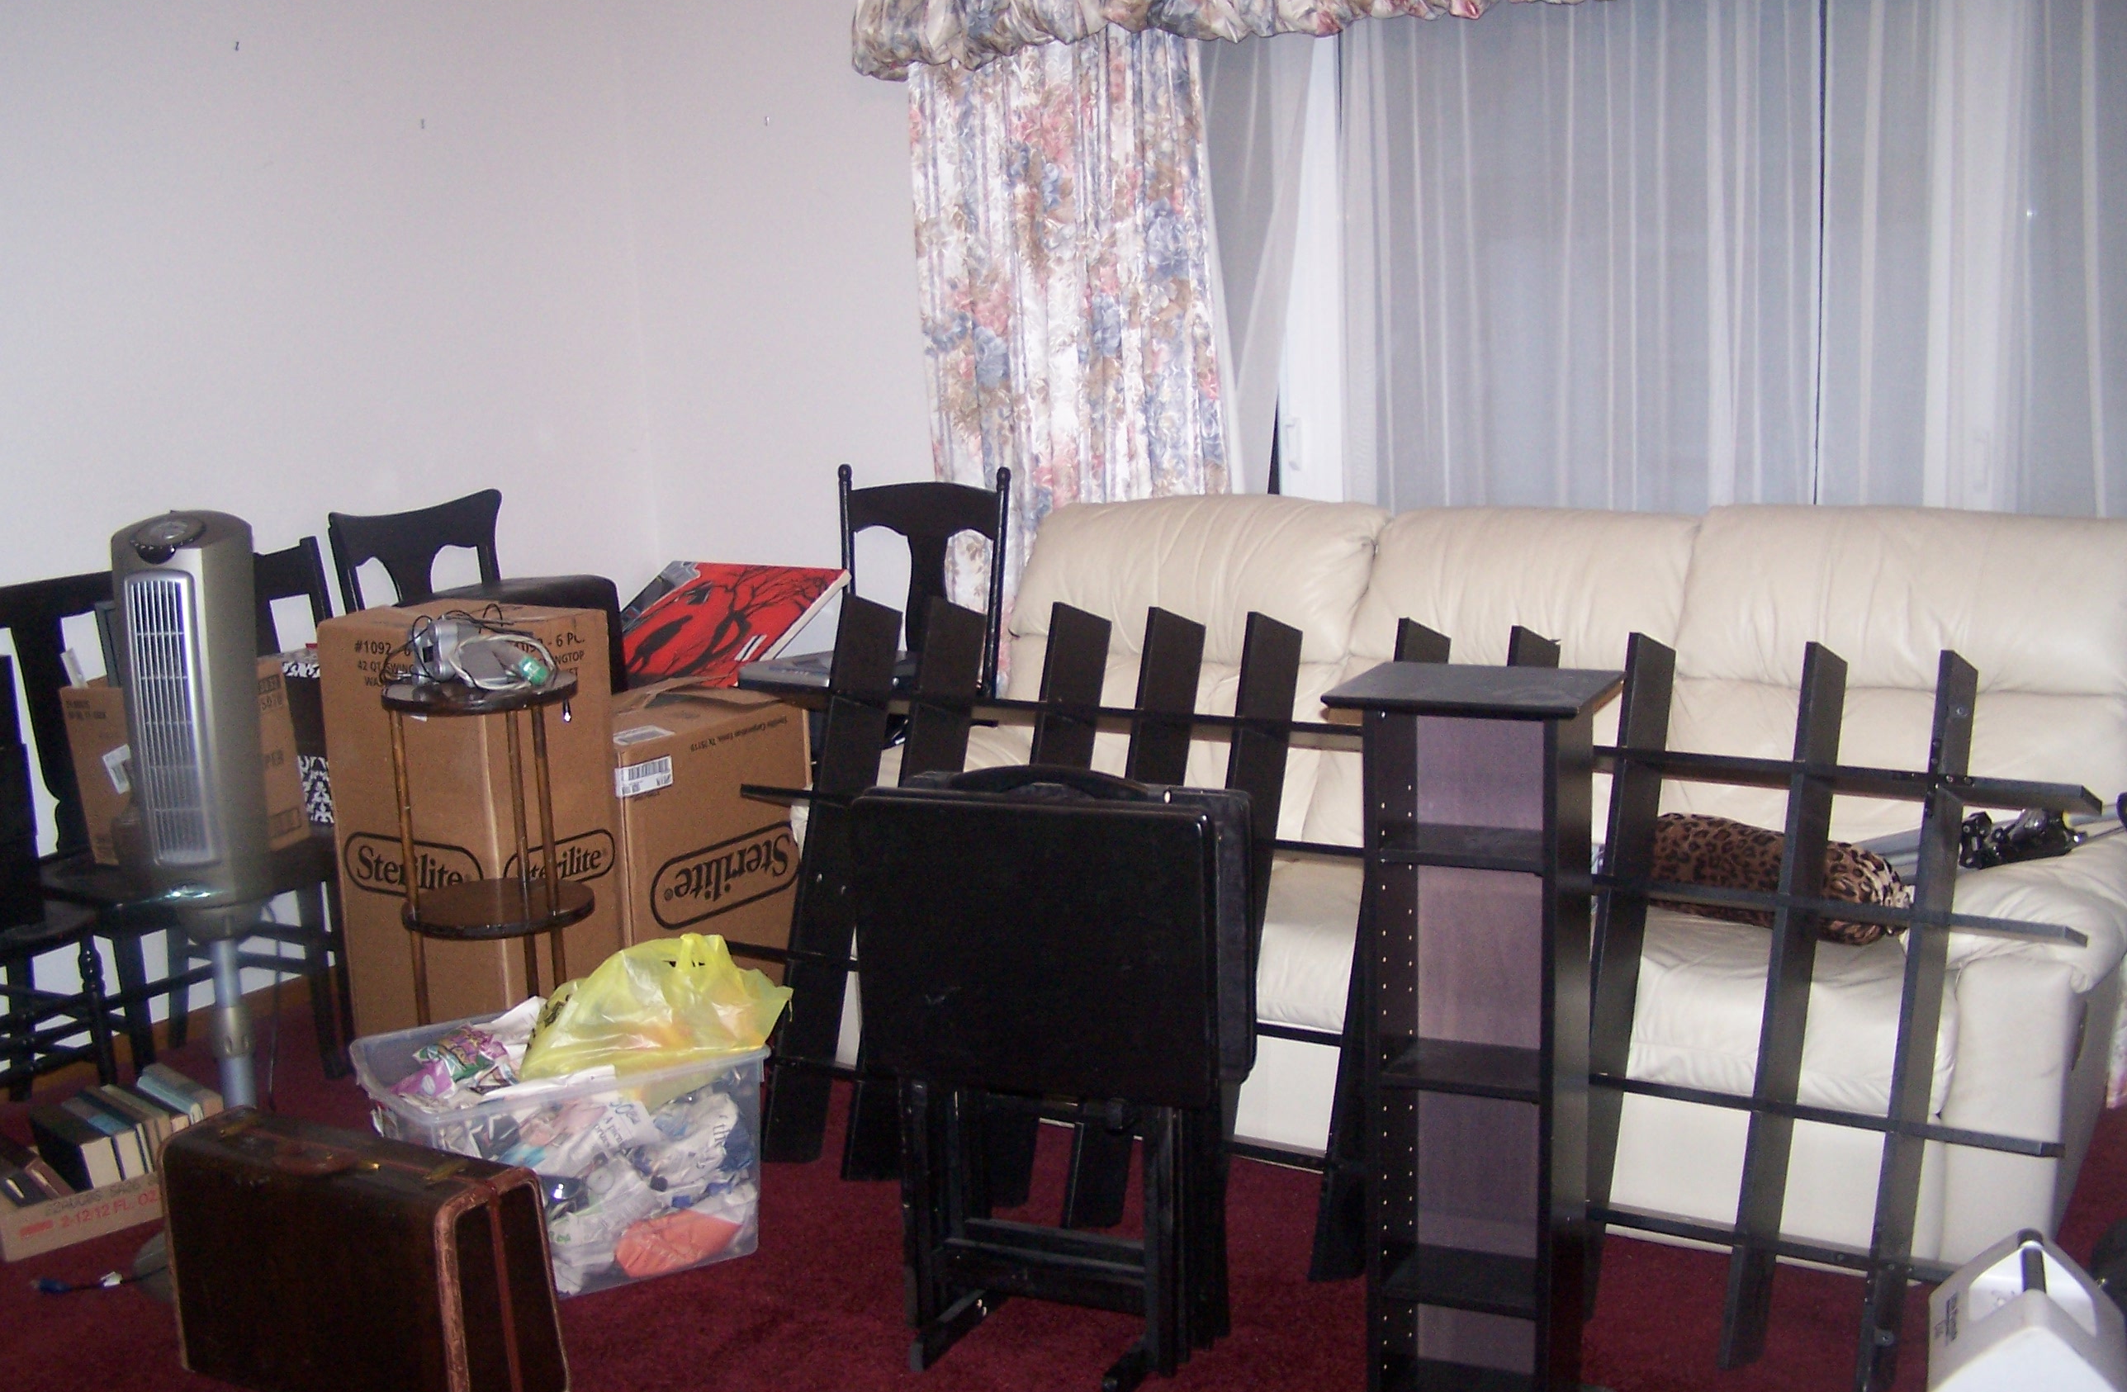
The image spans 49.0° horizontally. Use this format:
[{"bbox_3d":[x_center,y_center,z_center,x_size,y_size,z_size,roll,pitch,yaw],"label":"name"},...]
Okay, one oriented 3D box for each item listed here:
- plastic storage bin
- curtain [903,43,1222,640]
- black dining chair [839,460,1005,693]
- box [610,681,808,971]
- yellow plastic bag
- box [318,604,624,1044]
[{"bbox_3d":[-0.729,0.652,3.404,0.495,0.303,0.440,-8,12,-29],"label":"plastic storage bin"},{"bbox_3d":[0.000,-0.497,4.576,0.750,2.050,0.120,5,13,34],"label":"curtain"},{"bbox_3d":[-0.360,0.052,4.707,0.440,0.985,0.460,4,12,30],"label":"black dining chair"},{"bbox_3d":[-0.793,0.319,4.476,0.370,0.570,0.500,5,12,32],"label":"box"},{"bbox_3d":[-0.593,0.442,3.424,0.290,0.170,0.250,-8,12,-28],"label":"yellow plastic bag"},{"bbox_3d":[-1.033,0.263,4.150,0.379,0.815,0.323,5,13,34],"label":"box"}]

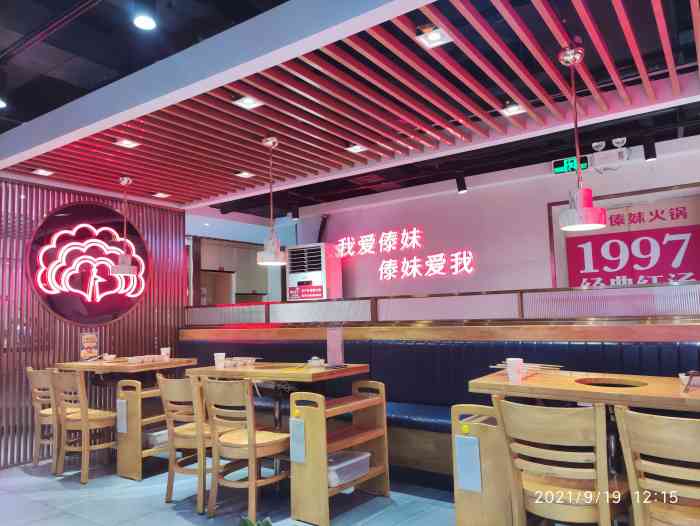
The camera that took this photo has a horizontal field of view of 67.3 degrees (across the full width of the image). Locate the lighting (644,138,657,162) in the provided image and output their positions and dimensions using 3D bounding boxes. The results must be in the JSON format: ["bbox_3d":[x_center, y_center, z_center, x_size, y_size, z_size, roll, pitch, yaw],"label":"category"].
[{"bbox_3d":[2.374,-0.888,4.152,0.086,0.186,0.086,-5,-7,35],"label":"lighting"}]

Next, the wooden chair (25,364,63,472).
[{"bbox_3d":[-2.329,1.228,4.270,0.391,0.788,0.431,-5,-7,35],"label":"wooden chair"}]

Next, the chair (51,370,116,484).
[{"bbox_3d":[-1.891,1.167,3.908,0.410,0.764,0.480,-5,-7,35],"label":"chair"}]

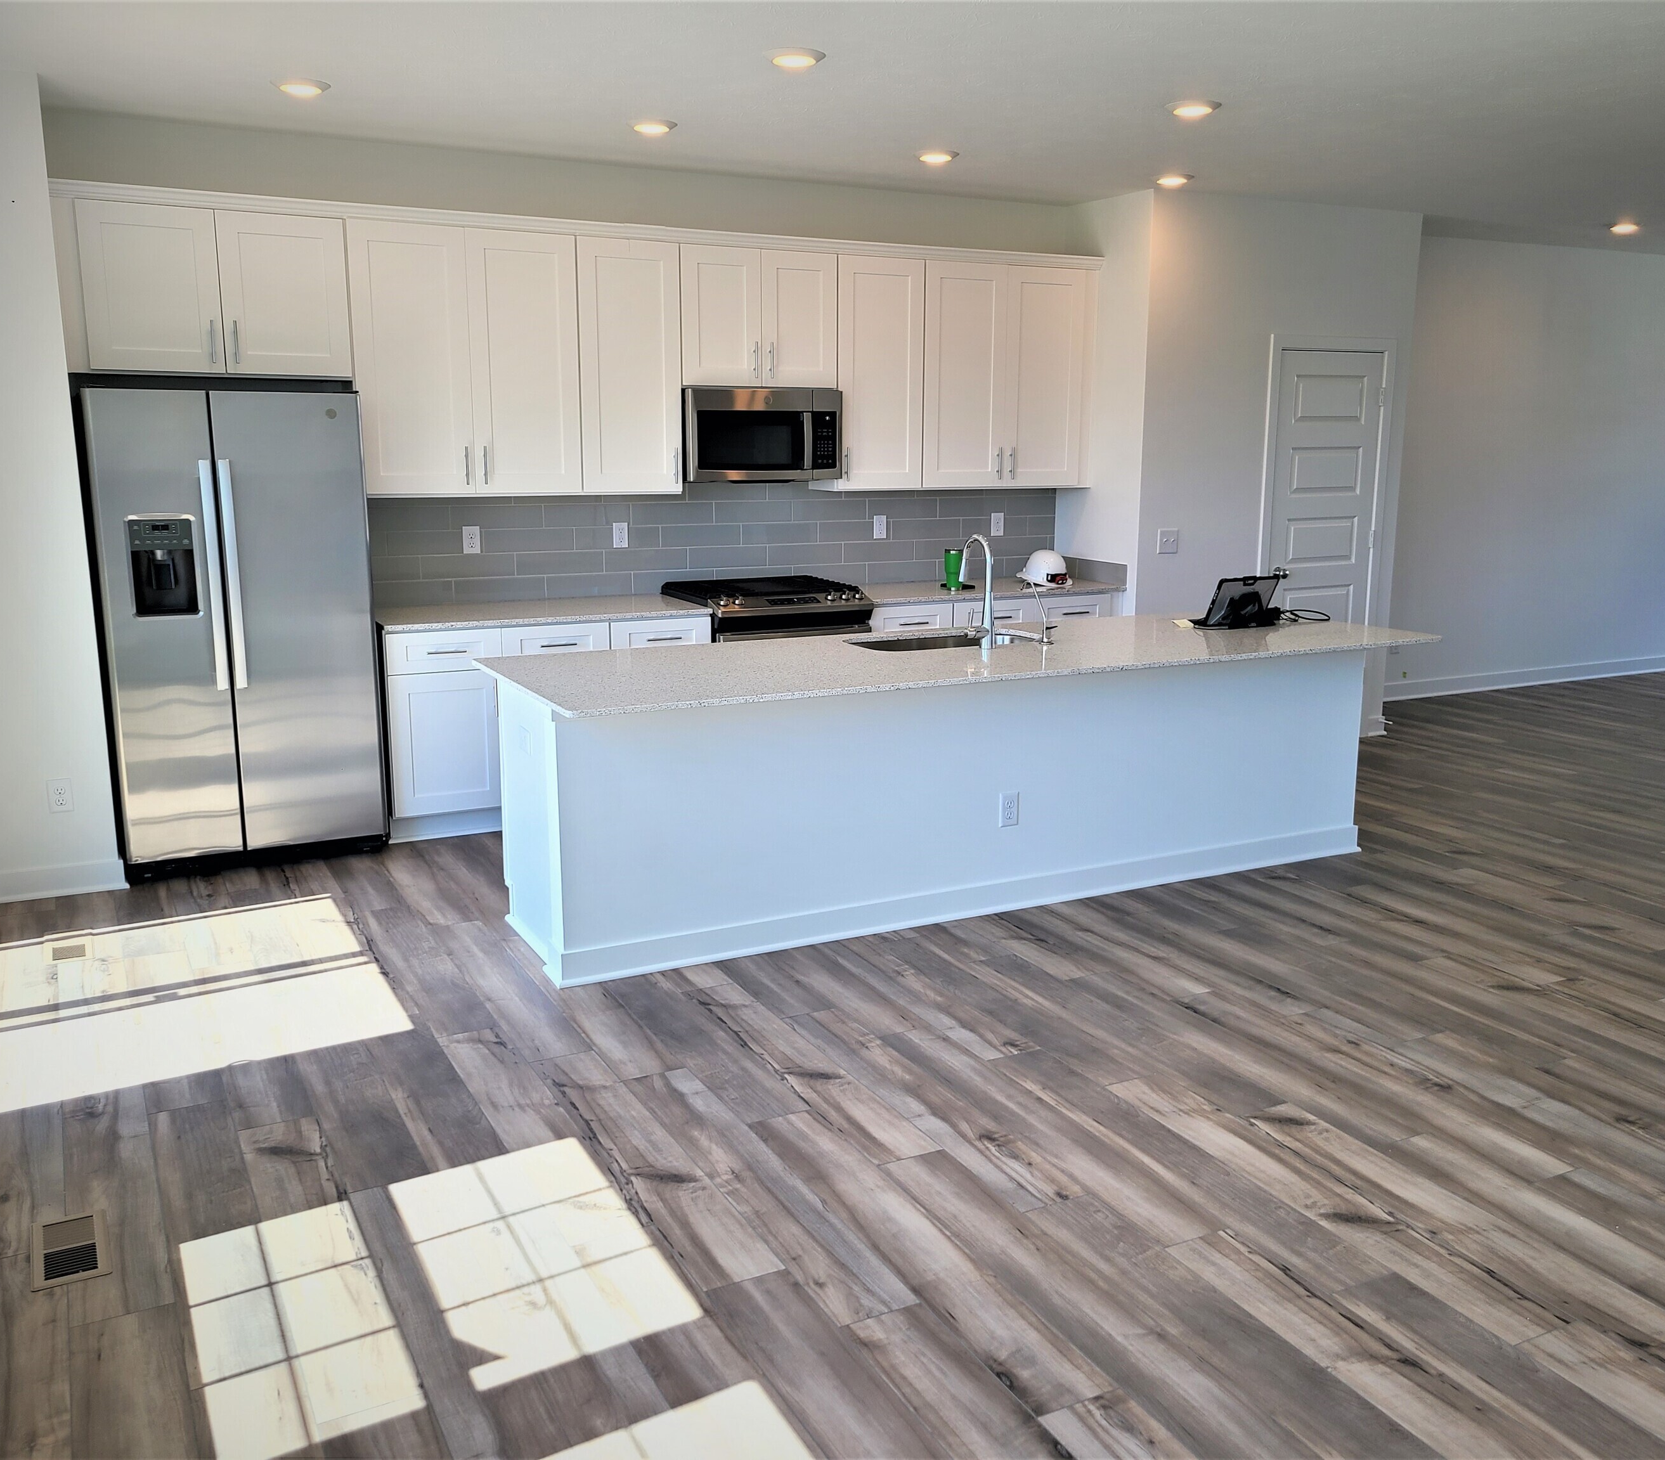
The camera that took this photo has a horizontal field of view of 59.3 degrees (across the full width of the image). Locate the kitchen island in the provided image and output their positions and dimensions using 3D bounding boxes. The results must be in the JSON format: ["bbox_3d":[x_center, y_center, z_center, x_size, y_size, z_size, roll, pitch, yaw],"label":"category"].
[{"bbox_3d":[0.564,0.150,5.327,3.473,0.914,0.980,-6,13,-27],"label":"kitchen island"}]

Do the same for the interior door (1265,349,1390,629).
[{"bbox_3d":[2.584,-0.943,7.777,0.721,2.047,0.043,-6,13,-27],"label":"interior door"}]

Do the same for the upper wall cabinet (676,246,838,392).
[{"bbox_3d":[-0.388,-1.843,6.586,0.762,0.598,0.330,-6,13,-27],"label":"upper wall cabinet"}]

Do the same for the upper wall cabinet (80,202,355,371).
[{"bbox_3d":[-2.352,-1.652,5.586,0.922,0.602,0.333,-6,13,-27],"label":"upper wall cabinet"}]

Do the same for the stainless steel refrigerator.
[{"bbox_3d":[-2.286,-0.385,5.615,0.909,1.791,0.750,-6,13,-27],"label":"stainless steel refrigerator"}]

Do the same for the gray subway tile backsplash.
[{"bbox_3d":[-0.419,-0.916,6.946,3.625,0.510,0.014,-6,13,-27],"label":"gray subway tile backsplash"}]

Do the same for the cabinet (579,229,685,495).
[{"bbox_3d":[-0.929,-1.565,6.353,0.458,1.057,0.330,-6,13,-27],"label":"cabinet"}]

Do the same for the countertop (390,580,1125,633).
[{"bbox_3d":[-0.272,-0.596,6.720,3.619,0.032,0.650,-6,13,-27],"label":"countertop"}]

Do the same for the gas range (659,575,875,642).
[{"bbox_3d":[-0.300,-0.171,6.734,0.757,0.957,0.730,-6,13,-27],"label":"gas range"}]

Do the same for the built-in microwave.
[{"bbox_3d":[-0.376,-1.344,6.668,0.759,0.401,0.389,-6,13,-27],"label":"built-in microwave"}]

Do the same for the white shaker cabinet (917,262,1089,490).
[{"bbox_3d":[0.764,-1.729,7.229,0.922,1.064,0.333,-6,13,-27],"label":"white shaker cabinet"}]

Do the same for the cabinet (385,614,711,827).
[{"bbox_3d":[-1.271,-0.070,6.311,1.369,0.843,0.625,-6,13,-27],"label":"cabinet"}]

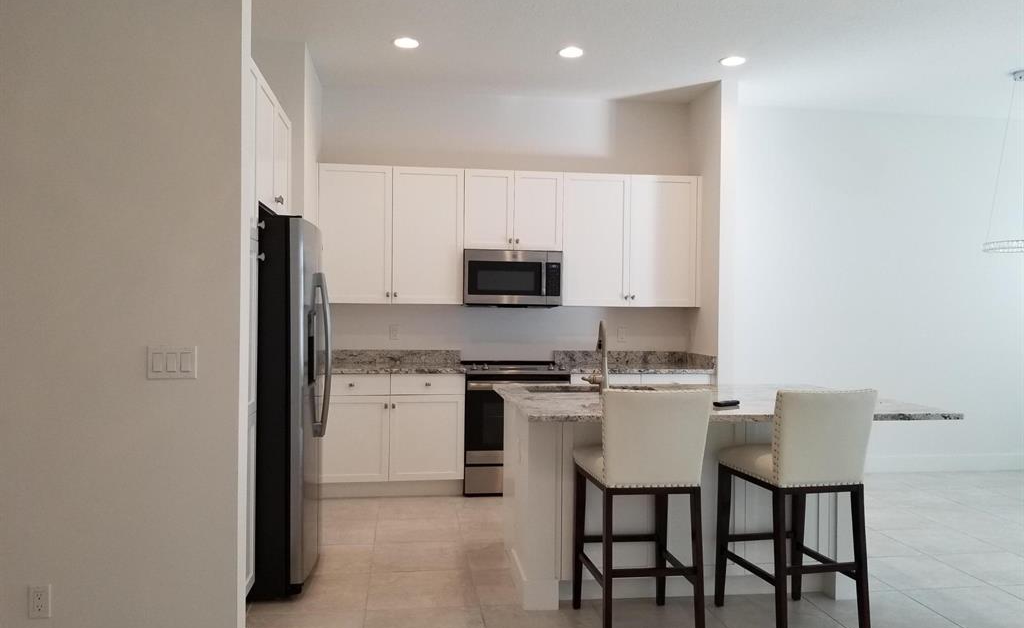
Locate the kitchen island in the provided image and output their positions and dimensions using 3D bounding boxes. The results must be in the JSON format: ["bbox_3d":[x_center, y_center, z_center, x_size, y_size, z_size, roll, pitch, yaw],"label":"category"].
[{"bbox_3d":[0.913,0.876,3.864,1.910,0.914,1.310,1,0,-8],"label":"kitchen island"}]

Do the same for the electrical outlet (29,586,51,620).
[{"bbox_3d":[-1.590,0.970,2.585,0.070,0.114,0.008,1,0,-8],"label":"electrical outlet"}]

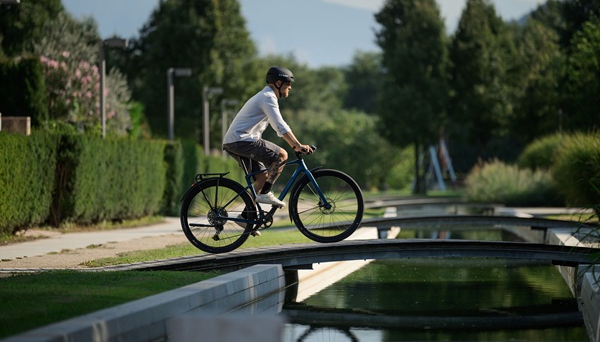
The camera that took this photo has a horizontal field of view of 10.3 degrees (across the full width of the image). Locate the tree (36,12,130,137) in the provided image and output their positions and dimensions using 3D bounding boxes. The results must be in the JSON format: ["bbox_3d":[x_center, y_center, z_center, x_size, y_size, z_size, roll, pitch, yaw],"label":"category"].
[{"bbox_3d":[-4.820,-1.220,74.000,2.300,4.500,2.300,0,0,0],"label":"tree"}]

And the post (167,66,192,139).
[{"bbox_3d":[-2.970,-0.730,82.000,0.620,3.600,0.160,0,0,2],"label":"post"}]

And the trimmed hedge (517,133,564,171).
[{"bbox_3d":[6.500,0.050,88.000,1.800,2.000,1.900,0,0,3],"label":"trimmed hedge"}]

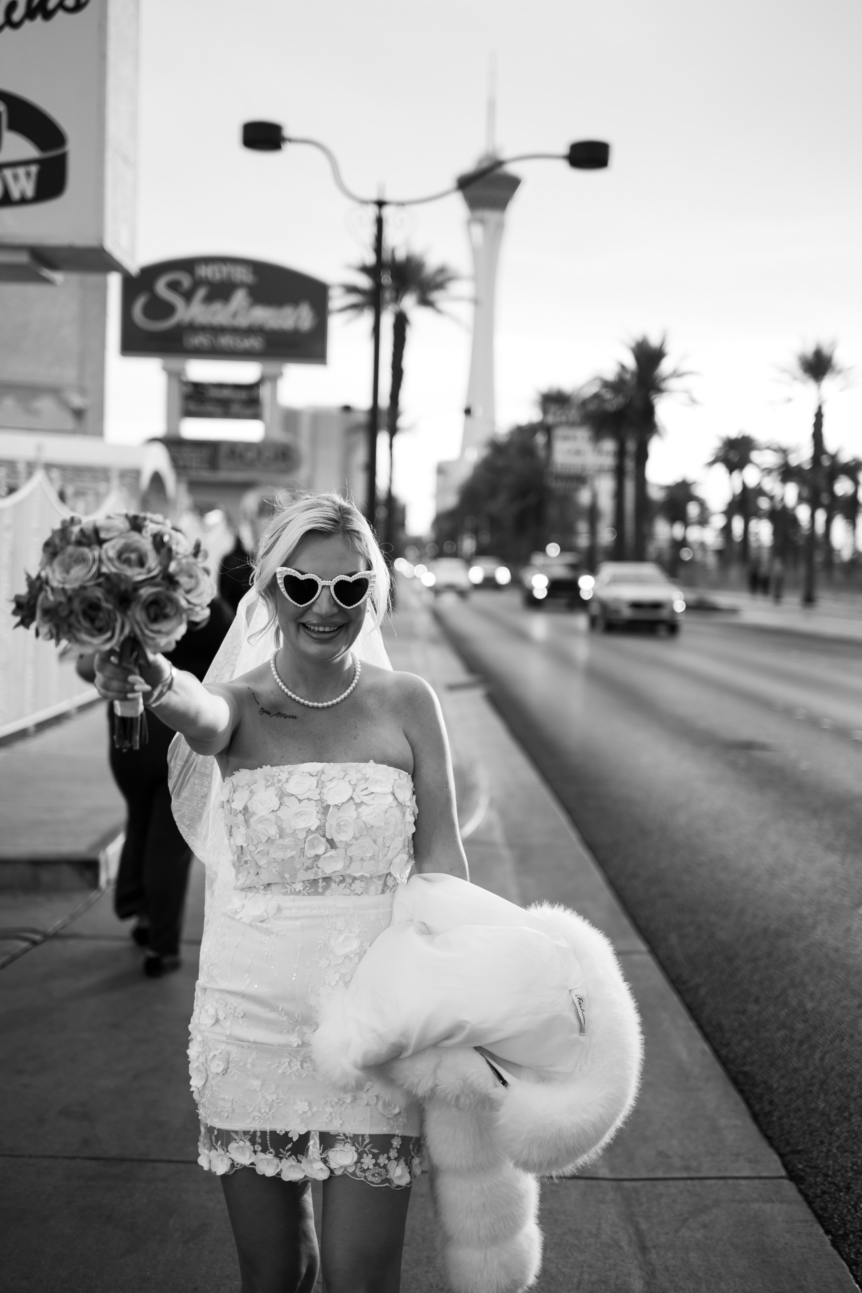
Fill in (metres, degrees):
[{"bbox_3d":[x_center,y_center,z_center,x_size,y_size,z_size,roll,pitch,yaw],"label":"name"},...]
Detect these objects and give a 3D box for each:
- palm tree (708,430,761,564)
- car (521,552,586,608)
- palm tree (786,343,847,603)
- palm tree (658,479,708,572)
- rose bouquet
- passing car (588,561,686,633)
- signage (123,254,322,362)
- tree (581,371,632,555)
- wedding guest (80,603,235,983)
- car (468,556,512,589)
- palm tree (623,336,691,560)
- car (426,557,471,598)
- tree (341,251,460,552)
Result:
[{"bbox_3d":[18.441,-8.008,86.154,3.200,9.408,3.200,2,4,-2],"label":"palm tree"},{"bbox_3d":[4.227,-2.239,49.282,2.030,1.930,5.400,2,4,-2],"label":"car"},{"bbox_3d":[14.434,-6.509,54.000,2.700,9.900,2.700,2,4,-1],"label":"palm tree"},{"bbox_3d":[15.764,-7.137,90.000,3.100,6.600,3.100,2,4,-1],"label":"palm tree"},{"bbox_3d":[-0.375,-0.016,1.700,0.235,0.275,0.235,-4,7,-1],"label":"rose bouquet"},{"bbox_3d":[5.128,-1.261,37.038,1.870,1.620,4.600,2,4,-2],"label":"passing car"},{"bbox_3d":[-6.528,-10.629,45.425,6.400,3.102,0.700,1,4,-6],"label":"signage"},{"bbox_3d":[8.935,-7.908,69.880,3.300,10.749,3.300,2,4,-2],"label":"tree"},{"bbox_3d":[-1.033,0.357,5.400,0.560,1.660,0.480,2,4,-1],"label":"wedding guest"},{"bbox_3d":[2.887,-3.696,72.000,1.830,1.520,4.600,2,4,-1],"label":"car"},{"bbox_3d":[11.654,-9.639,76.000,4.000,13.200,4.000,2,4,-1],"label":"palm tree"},{"bbox_3d":[0.682,-2.771,57.000,1.830,1.520,4.600,2,4,-1],"label":"car"},{"bbox_3d":[-1.204,-7.609,49.593,4.300,11.977,4.300,2,4,-2],"label":"tree"}]

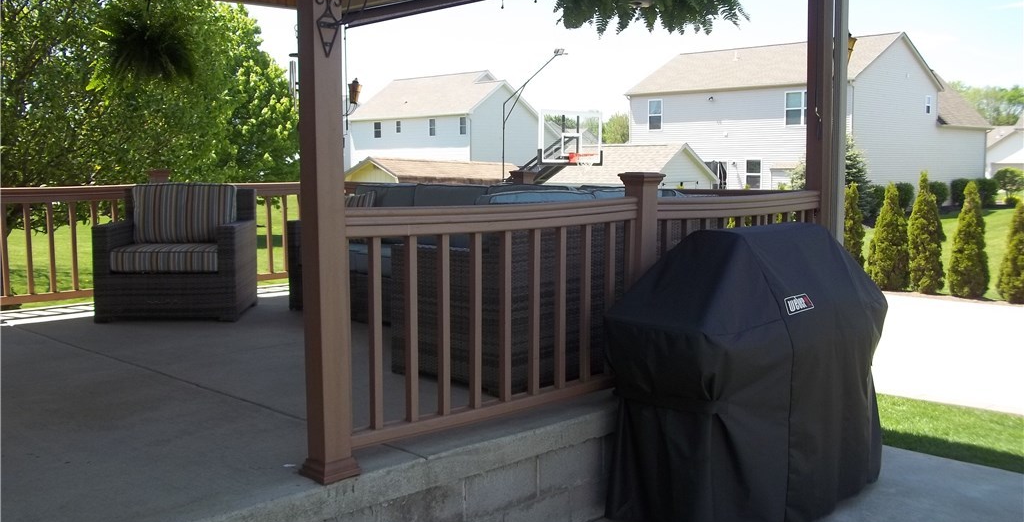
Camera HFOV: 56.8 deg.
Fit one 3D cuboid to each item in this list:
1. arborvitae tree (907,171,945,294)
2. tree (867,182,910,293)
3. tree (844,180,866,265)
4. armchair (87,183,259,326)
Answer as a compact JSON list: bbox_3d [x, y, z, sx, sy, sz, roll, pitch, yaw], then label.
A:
[{"bbox_3d":[7.402,-0.515,16.861,0.681,2.149,0.681,-6,7,-45],"label":"arborvitae tree"},{"bbox_3d":[6.878,-0.451,17.263,0.752,1.955,0.752,-6,7,-45],"label":"tree"},{"bbox_3d":[6.383,-0.494,17.672,0.675,1.973,0.675,-6,7,-45],"label":"tree"},{"bbox_3d":[-2.366,-0.068,6.767,0.947,0.900,0.840,-1,5,-3],"label":"armchair"}]

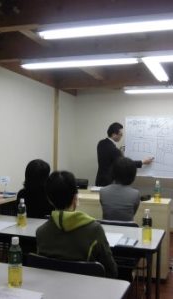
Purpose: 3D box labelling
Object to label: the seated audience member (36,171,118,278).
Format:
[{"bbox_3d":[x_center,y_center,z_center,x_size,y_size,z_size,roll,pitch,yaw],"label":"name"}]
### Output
[{"bbox_3d":[-0.014,0.735,2.307,0.500,1.200,0.720,2,0,22],"label":"seated audience member"}]

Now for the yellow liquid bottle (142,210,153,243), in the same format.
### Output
[{"bbox_3d":[0.451,0.567,2.624,0.068,0.232,0.068,1,1,18],"label":"yellow liquid bottle"}]

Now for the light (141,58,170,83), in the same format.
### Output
[{"bbox_3d":[0.813,-0.928,4.060,0.150,0.100,1.230,1,0,19],"label":"light"}]

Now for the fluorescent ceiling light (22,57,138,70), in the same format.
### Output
[{"bbox_3d":[-0.089,-0.847,3.480,1.210,0.080,0.075,1,1,18],"label":"fluorescent ceiling light"}]

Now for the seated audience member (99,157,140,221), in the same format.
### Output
[{"bbox_3d":[0.354,0.726,3.489,0.440,1.300,0.620,1,1,18],"label":"seated audience member"}]

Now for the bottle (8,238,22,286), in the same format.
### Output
[{"bbox_3d":[-0.327,0.515,1.648,0.064,0.215,0.064,1,0,0],"label":"bottle"}]

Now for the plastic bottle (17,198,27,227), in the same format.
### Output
[{"bbox_3d":[-0.509,0.505,2.848,0.064,0.215,0.064,1,0,19],"label":"plastic bottle"}]

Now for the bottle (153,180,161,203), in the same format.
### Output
[{"bbox_3d":[0.774,0.459,3.886,0.069,0.225,0.069,1,1,18],"label":"bottle"}]

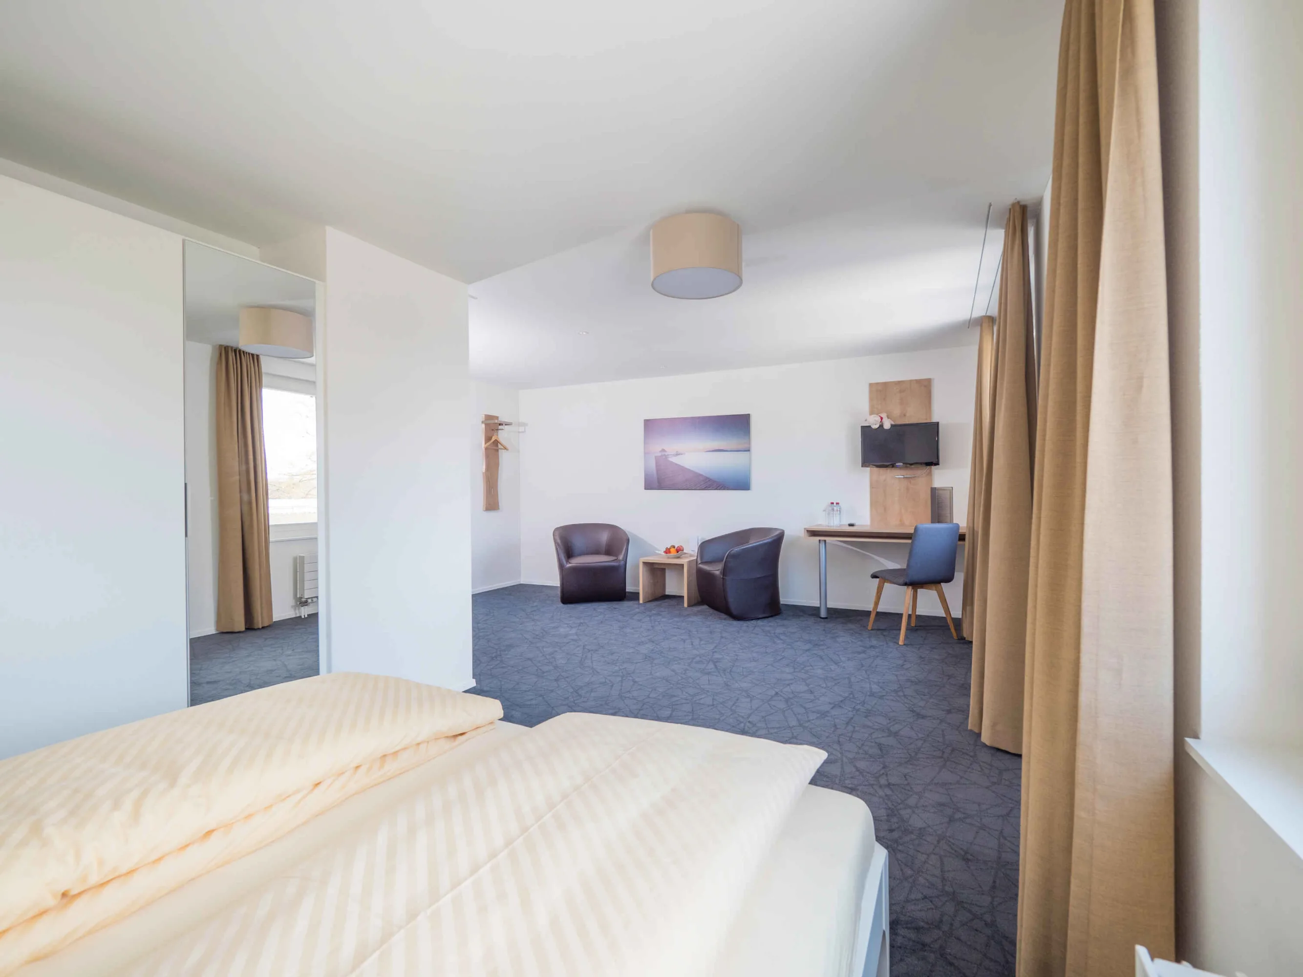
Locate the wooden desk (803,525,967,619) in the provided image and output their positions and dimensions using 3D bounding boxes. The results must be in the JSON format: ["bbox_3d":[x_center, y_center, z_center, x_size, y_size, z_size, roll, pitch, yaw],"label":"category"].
[{"bbox_3d":[2.120,0.754,4.642,1.388,0.798,0.524,0,0,26],"label":"wooden desk"}]

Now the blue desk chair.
[{"bbox_3d":[2.056,0.709,4.129,0.514,0.888,0.514,0,0,-15],"label":"blue desk chair"}]

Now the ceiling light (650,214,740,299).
[{"bbox_3d":[0.219,-1.101,2.545,0.434,0.238,0.434,0,0,0],"label":"ceiling light"}]

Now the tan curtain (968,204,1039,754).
[{"bbox_3d":[1.606,-0.046,2.420,0.272,2.383,0.349,0,0,28],"label":"tan curtain"}]

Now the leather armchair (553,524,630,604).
[{"bbox_3d":[-0.674,0.792,5.727,0.743,0.767,0.680,0,0,-15],"label":"leather armchair"}]

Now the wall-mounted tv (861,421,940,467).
[{"bbox_3d":[2.234,-0.385,4.744,0.628,0.373,0.068,0,0,23],"label":"wall-mounted tv"}]

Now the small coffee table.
[{"bbox_3d":[0.245,0.945,5.479,0.519,0.448,0.510,0,0,27],"label":"small coffee table"}]

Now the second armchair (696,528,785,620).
[{"bbox_3d":[0.923,0.780,5.115,0.680,0.767,0.743,0,0,-20],"label":"second armchair"}]

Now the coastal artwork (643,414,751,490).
[{"bbox_3d":[0.470,-0.370,5.600,1.175,0.777,0.029,0,0,23],"label":"coastal artwork"}]

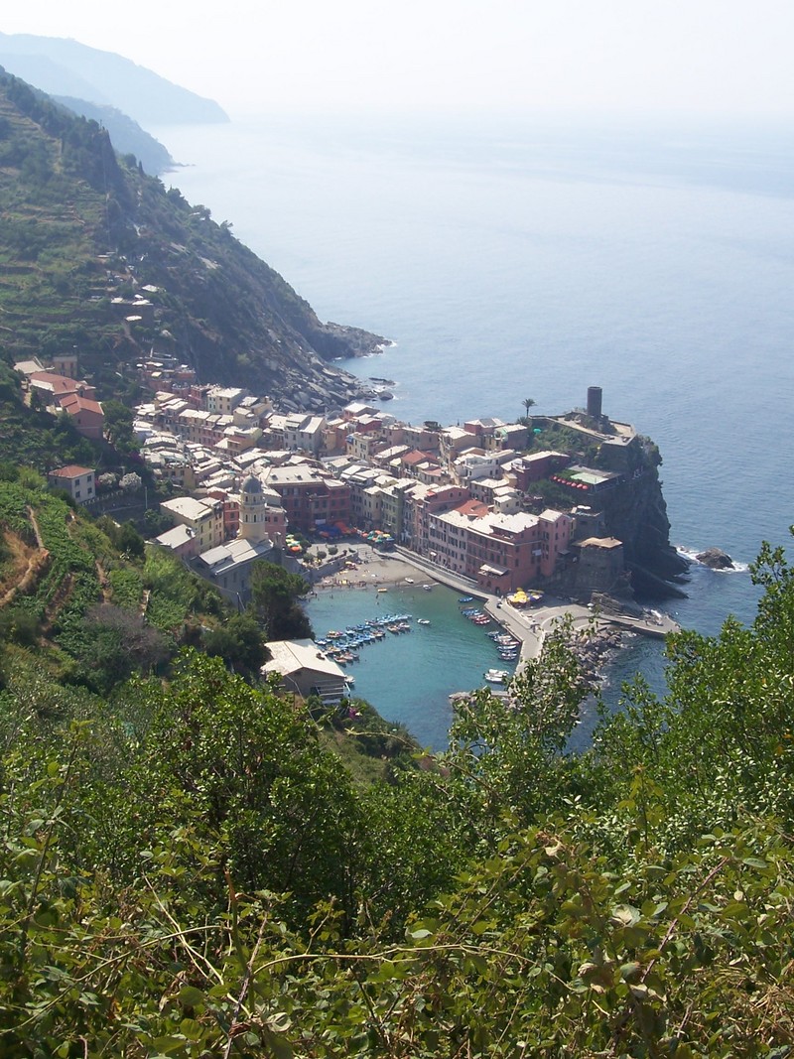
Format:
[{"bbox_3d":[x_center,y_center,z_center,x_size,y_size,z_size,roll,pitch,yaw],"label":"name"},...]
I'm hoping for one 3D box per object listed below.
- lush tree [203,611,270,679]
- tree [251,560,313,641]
[{"bbox_3d":[-37.010,26.420,372.000,14.500,14.000,13.500,0,15,0],"label":"lush tree"},{"bbox_3d":[-28.030,17.440,393.000,14.500,18.000,13.500,0,15,0],"label":"tree"}]

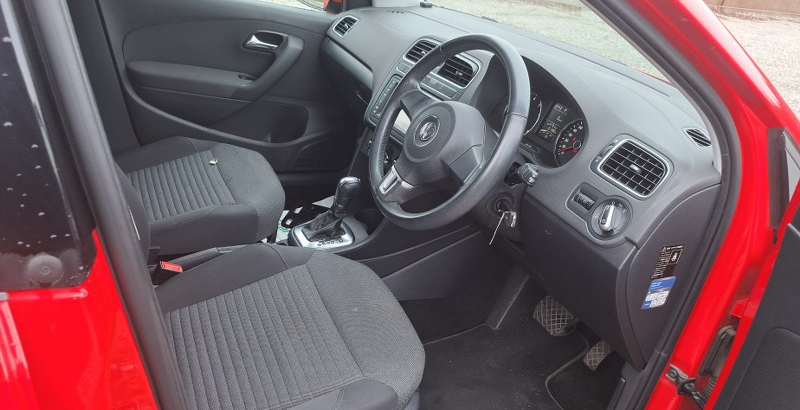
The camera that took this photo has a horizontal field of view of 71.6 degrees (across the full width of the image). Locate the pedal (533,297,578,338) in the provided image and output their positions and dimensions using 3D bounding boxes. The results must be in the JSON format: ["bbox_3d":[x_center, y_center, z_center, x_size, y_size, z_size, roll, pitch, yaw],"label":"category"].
[{"bbox_3d":[0.409,0.293,1.443,0.035,0.065,0.090,25,12,-37],"label":"pedal"}]

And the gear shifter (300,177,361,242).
[{"bbox_3d":[-0.165,0.006,1.363,0.140,0.150,0.090,-5,28,-27],"label":"gear shifter"}]

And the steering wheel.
[{"bbox_3d":[0.090,-0.123,0.996,0.100,0.370,0.370,24,12,-36],"label":"steering wheel"}]

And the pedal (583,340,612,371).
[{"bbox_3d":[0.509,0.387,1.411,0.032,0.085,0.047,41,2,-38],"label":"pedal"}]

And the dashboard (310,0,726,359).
[{"bbox_3d":[0.197,-0.200,1.452,0.510,0.510,1.380,-5,28,-27],"label":"dashboard"}]

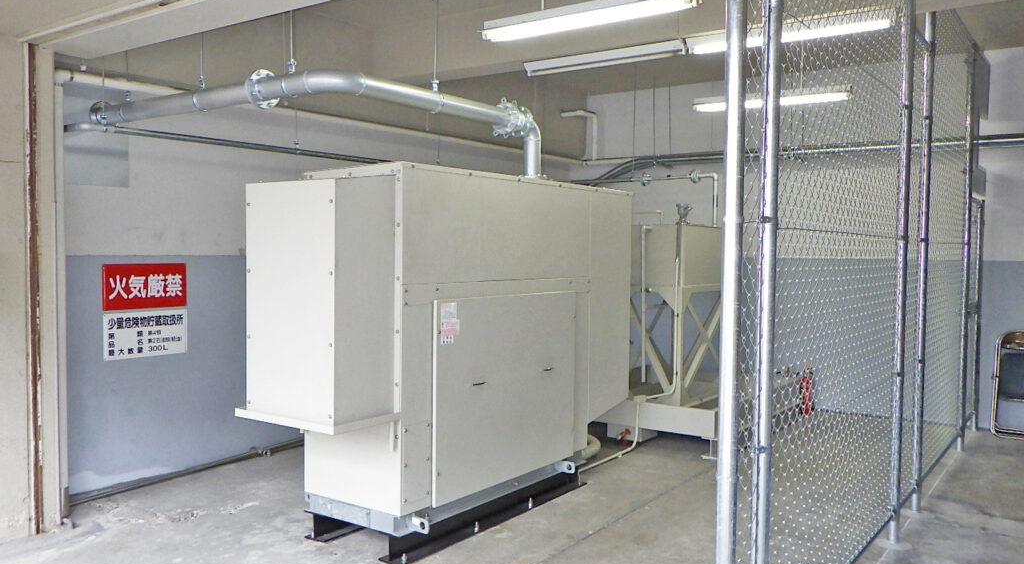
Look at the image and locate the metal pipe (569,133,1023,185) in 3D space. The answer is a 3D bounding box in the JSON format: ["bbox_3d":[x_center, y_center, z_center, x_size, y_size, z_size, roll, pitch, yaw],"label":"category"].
[{"bbox_3d":[2.638,-1.197,8.281,4.354,0.263,0.162,2,3,35],"label":"metal pipe"}]

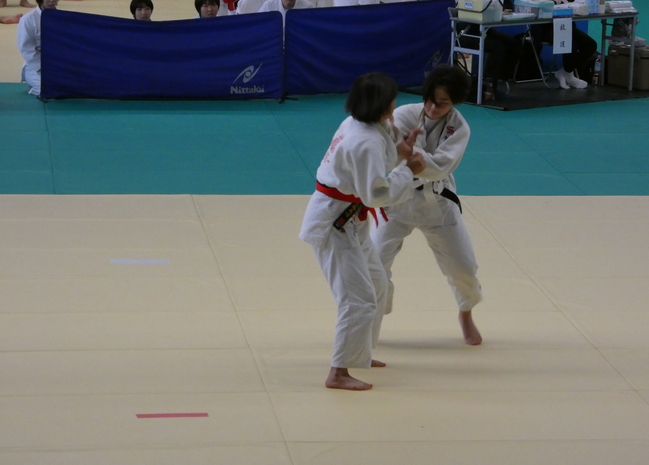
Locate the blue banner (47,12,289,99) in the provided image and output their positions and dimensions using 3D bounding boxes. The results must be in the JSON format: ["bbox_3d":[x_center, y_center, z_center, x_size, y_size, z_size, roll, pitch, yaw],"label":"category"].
[{"bbox_3d":[-1.349,-1.488,22.683,2.020,0.760,0.100,0,11,-8],"label":"blue banner"}]

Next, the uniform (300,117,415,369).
[{"bbox_3d":[0.164,0.014,13.380,0.580,1.230,0.500,-3,12,-22],"label":"uniform"}]

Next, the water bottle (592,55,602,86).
[{"bbox_3d":[2.449,-1.442,24.226,0.070,0.260,0.070,1,11,0],"label":"water bottle"}]

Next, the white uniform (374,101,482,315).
[{"bbox_3d":[0.530,-0.127,14.025,0.580,1.120,0.520,5,12,20],"label":"white uniform"}]

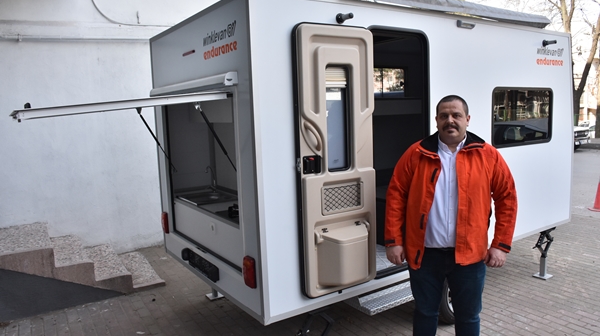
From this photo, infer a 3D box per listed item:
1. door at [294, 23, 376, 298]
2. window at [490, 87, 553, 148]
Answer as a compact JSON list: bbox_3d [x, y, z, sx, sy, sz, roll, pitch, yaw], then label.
[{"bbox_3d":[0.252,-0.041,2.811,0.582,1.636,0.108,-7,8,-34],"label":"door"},{"bbox_3d":[2.012,-0.461,4.038,0.979,0.503,0.038,-7,8,-34],"label":"window"}]

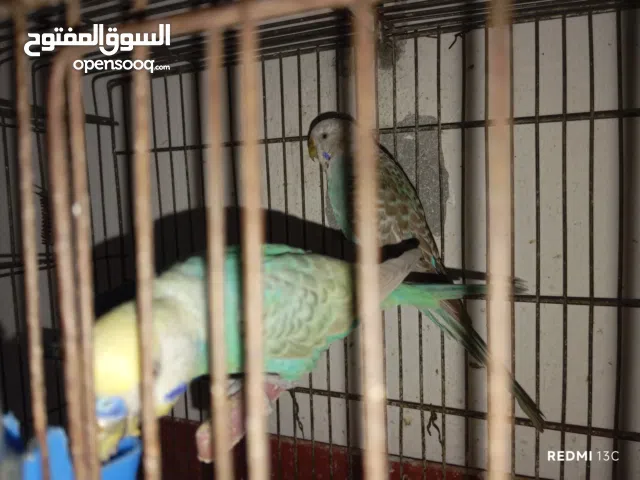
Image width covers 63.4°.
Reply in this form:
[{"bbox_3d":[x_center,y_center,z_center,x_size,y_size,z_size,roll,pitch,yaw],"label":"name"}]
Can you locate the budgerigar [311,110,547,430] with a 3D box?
[{"bbox_3d":[0.053,0.016,0.268,0.113,0.151,0.050,-1,3,12],"label":"budgerigar"}]

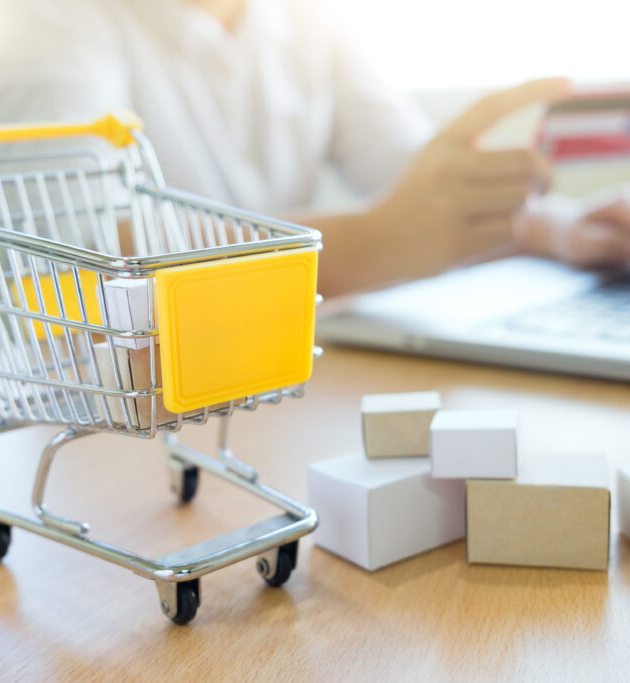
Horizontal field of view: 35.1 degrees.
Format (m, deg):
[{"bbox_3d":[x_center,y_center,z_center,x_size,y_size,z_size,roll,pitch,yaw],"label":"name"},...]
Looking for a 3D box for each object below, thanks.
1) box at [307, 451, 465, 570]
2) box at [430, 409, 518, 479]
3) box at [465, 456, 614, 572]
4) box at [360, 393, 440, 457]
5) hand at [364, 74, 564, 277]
[{"bbox_3d":[0.022,0.046,0.286,0.036,0.023,0.027,-11,14,-34],"label":"box"},{"bbox_3d":[0.045,0.028,0.276,0.022,0.014,0.018,-1,12,13],"label":"box"},{"bbox_3d":[0.062,0.046,0.275,0.036,0.023,0.027,0,12,16],"label":"box"},{"bbox_3d":[0.026,0.025,0.298,0.023,0.014,0.019,-3,11,4],"label":"box"},{"bbox_3d":[0.095,-0.100,0.610,0.120,0.112,0.075,3,13,28],"label":"hand"}]

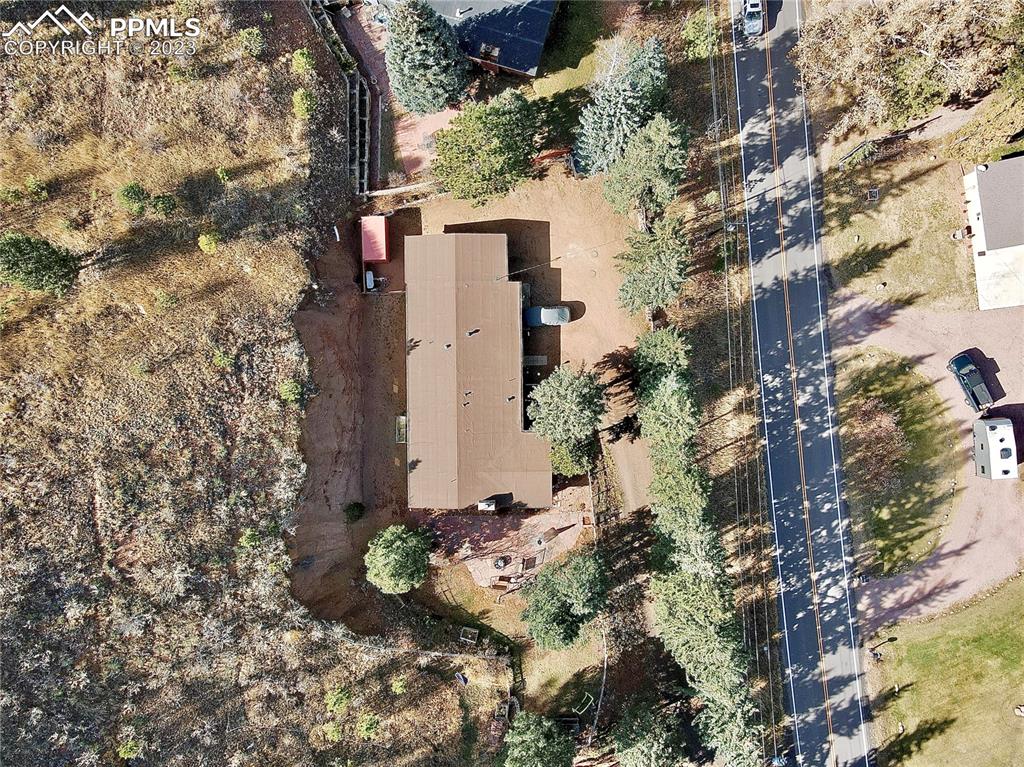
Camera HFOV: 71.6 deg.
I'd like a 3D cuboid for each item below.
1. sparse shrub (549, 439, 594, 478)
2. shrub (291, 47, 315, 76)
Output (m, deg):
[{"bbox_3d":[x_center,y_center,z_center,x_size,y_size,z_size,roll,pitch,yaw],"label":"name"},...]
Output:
[{"bbox_3d":[5.820,7.130,69.350,4.360,3.300,4.130,0,90,0],"label":"sparse shrub"},{"bbox_3d":[-20.810,-31.985,70.486,2.300,2.030,2.870,0,90,0],"label":"shrub"}]

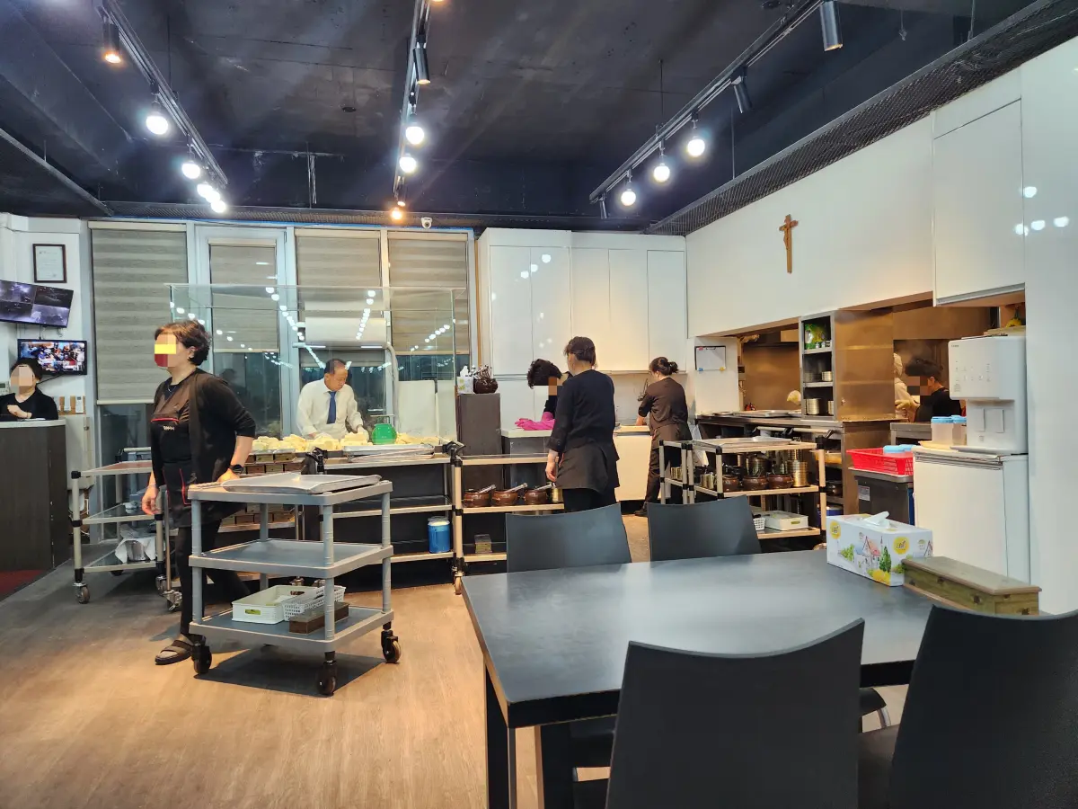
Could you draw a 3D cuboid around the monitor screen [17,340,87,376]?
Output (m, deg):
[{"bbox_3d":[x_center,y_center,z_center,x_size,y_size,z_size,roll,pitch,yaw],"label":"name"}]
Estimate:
[{"bbox_3d":[-4.165,-0.399,6.143,0.530,0.305,0.050,-2,1,-14],"label":"monitor screen"}]

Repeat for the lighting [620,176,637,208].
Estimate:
[{"bbox_3d":[0.718,-1.714,5.755,0.120,0.220,0.120,-1,1,0],"label":"lighting"}]

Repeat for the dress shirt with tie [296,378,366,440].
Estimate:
[{"bbox_3d":[-1.635,0.040,5.623,0.510,0.530,0.330,-2,1,-25],"label":"dress shirt with tie"}]

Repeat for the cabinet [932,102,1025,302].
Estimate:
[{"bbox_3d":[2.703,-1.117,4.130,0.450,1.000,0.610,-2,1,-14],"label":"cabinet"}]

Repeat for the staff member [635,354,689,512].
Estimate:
[{"bbox_3d":[1.260,0.308,7.250,0.480,1.570,0.480,-1,1,44],"label":"staff member"}]

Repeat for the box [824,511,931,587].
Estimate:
[{"bbox_3d":[0.852,0.360,1.802,0.118,0.126,0.246,-2,1,-11],"label":"box"}]

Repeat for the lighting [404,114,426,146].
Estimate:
[{"bbox_3d":[-0.742,-1.649,4.304,0.115,0.180,0.115,-2,1,-14],"label":"lighting"}]

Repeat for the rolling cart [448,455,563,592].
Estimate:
[{"bbox_3d":[-0.135,0.742,4.671,0.820,0.840,0.460,-1,1,-7],"label":"rolling cart"}]

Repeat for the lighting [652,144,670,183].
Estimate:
[{"bbox_3d":[0.845,-1.655,4.924,0.105,0.250,0.105,-2,1,-14],"label":"lighting"}]

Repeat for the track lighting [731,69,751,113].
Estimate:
[{"bbox_3d":[1.097,-1.695,3.877,0.085,0.224,0.075,-2,1,-14],"label":"track lighting"}]

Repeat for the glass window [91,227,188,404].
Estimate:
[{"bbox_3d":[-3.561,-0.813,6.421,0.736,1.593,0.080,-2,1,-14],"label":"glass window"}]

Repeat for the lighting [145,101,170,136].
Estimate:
[{"bbox_3d":[-2.166,-1.621,4.059,0.120,0.180,0.120,-2,1,-14],"label":"lighting"}]

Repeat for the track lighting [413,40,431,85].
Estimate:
[{"bbox_3d":[-0.559,-1.646,3.440,0.085,0.203,0.075,-2,1,-14],"label":"track lighting"}]

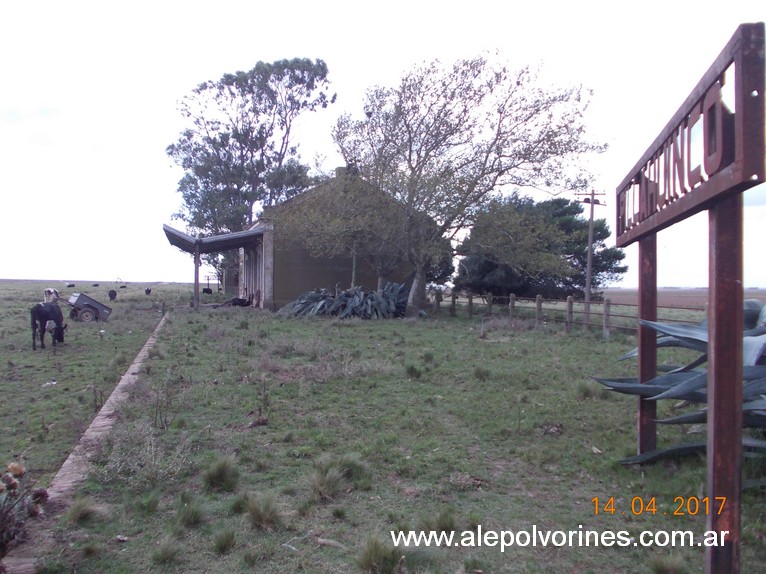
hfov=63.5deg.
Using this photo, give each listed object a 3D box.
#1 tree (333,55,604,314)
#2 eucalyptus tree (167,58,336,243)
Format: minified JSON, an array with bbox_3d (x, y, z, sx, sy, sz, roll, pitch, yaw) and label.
[{"bbox_3d":[4.280,-5.050,31.000,13.600,13.200,11.500,1,0,6],"label":"tree"},{"bbox_3d":[-13.800,-11.400,65.000,17.800,25.000,16.000,1,0,-12],"label":"eucalyptus tree"}]

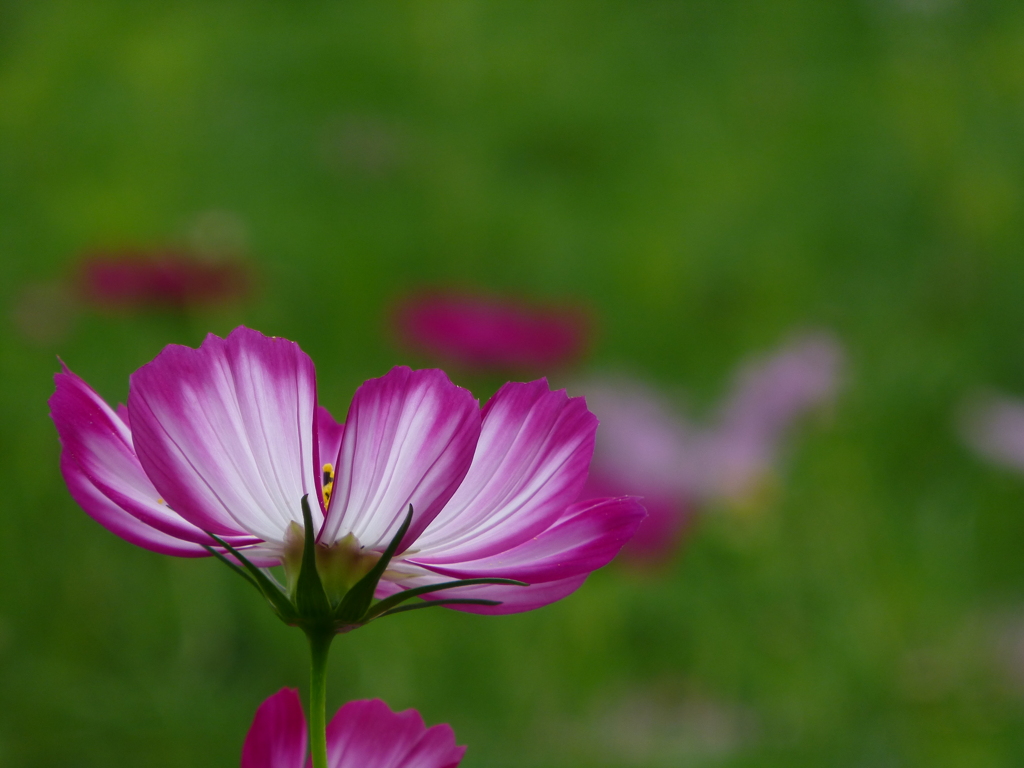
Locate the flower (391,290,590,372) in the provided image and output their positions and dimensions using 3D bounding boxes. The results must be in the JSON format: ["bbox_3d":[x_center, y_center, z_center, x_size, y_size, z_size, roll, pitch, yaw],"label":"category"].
[{"bbox_3d":[-0.008,-0.019,3.550,0.068,0.022,0.068,7,8,0],"label":"flower"}]

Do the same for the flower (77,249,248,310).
[{"bbox_3d":[-0.141,-0.042,4.000,0.068,0.020,0.068,2,7,0],"label":"flower"}]

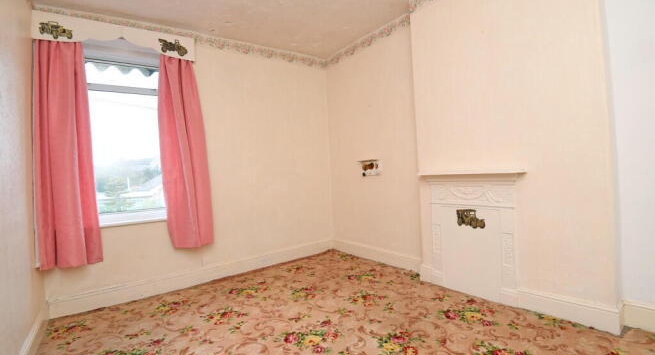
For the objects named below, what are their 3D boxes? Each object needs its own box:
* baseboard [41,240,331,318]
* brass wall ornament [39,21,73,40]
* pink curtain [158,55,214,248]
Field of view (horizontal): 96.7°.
[{"bbox_3d":[-1.111,1.006,3.224,2.905,0.165,0.028,-3,0,-36],"label":"baseboard"},{"bbox_3d":[-2.165,-1.176,2.327,0.199,0.140,0.022,-3,0,-36],"label":"brass wall ornament"},{"bbox_3d":[-1.408,-0.263,2.903,0.431,1.908,0.130,-3,0,-36],"label":"pink curtain"}]

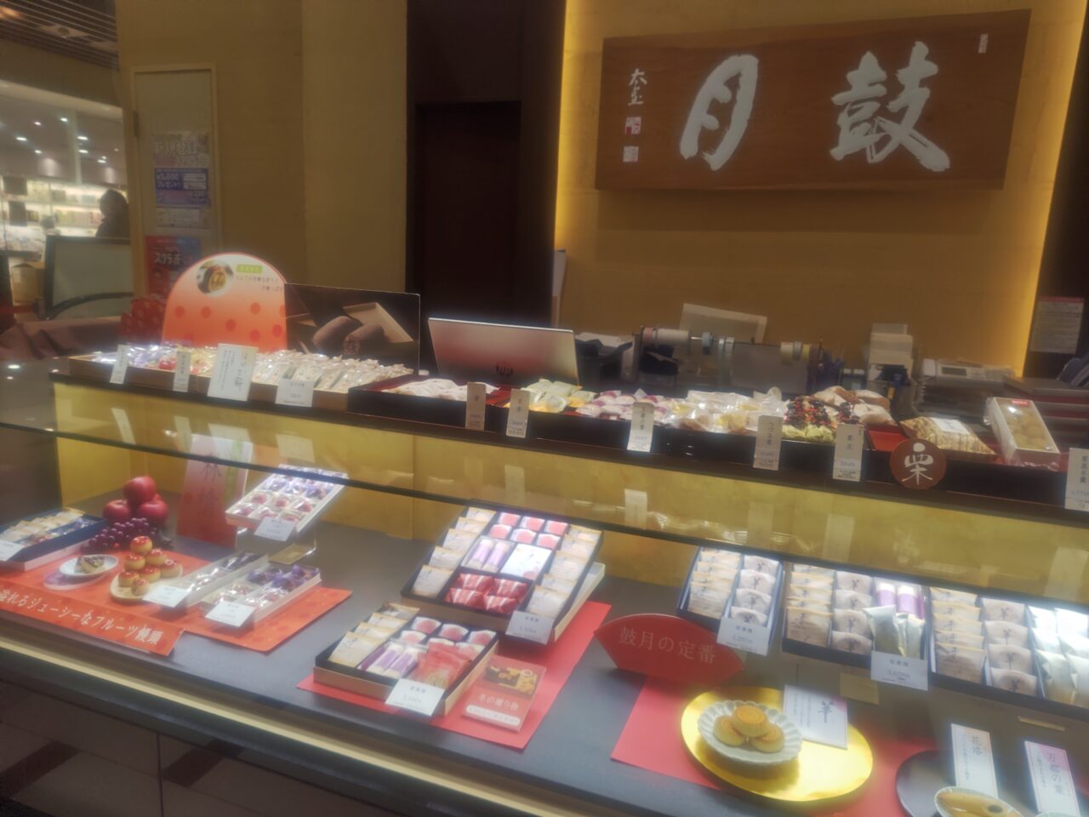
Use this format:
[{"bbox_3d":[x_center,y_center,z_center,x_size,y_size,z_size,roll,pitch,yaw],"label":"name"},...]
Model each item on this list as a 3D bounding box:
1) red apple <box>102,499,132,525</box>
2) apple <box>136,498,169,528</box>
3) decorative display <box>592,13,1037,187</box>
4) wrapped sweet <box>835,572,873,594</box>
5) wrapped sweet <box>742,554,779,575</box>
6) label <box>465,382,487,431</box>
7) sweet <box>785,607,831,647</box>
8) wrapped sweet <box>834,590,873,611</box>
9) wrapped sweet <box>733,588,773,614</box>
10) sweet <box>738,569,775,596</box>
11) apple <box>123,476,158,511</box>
[{"bbox_3d":[-1.090,0.273,1.853,0.072,0.066,0.072,6,11,20],"label":"red apple"},{"bbox_3d":[-1.014,0.273,1.878,0.072,0.067,0.072,6,11,20],"label":"apple"},{"bbox_3d":[1.188,-1.444,3.508,1.902,0.751,0.050,6,11,20],"label":"decorative display"},{"bbox_3d":[0.557,0.327,1.306,0.062,0.026,0.066,7,44,22],"label":"wrapped sweet"},{"bbox_3d":[0.407,0.313,1.377,0.062,0.026,0.066,7,44,24],"label":"wrapped sweet"},{"bbox_3d":[-0.145,-0.003,1.532,0.043,0.100,0.004,6,8,20],"label":"label"},{"bbox_3d":[0.443,0.367,1.217,0.073,0.018,0.073,7,34,22],"label":"sweet"},{"bbox_3d":[0.535,0.349,1.258,0.062,0.026,0.066,7,44,22],"label":"wrapped sweet"},{"bbox_3d":[0.366,0.355,1.286,0.062,0.026,0.066,7,44,24],"label":"wrapped sweet"},{"bbox_3d":[0.388,0.333,1.334,0.062,0.026,0.066,7,44,24],"label":"sweet"},{"bbox_3d":[-1.029,0.216,1.845,0.079,0.075,0.079,6,11,20],"label":"apple"}]

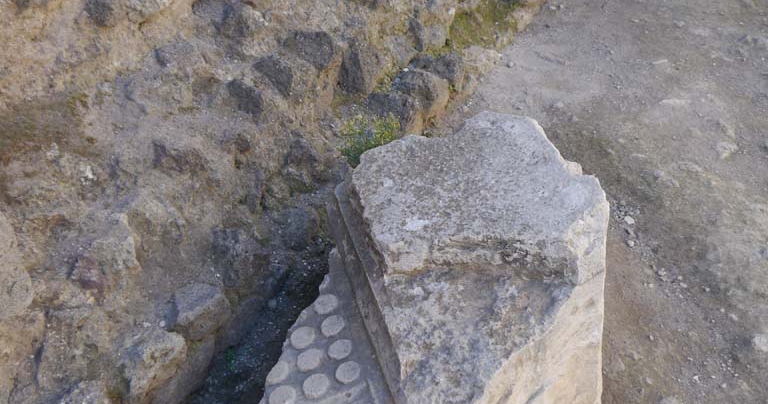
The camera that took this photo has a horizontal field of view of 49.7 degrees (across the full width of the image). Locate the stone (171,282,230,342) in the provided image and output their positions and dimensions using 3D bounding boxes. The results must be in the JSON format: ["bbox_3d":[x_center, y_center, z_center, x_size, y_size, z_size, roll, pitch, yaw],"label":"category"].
[{"bbox_3d":[-0.428,0.259,1.913,0.095,0.090,0.125,17,44,19],"label":"stone"}]

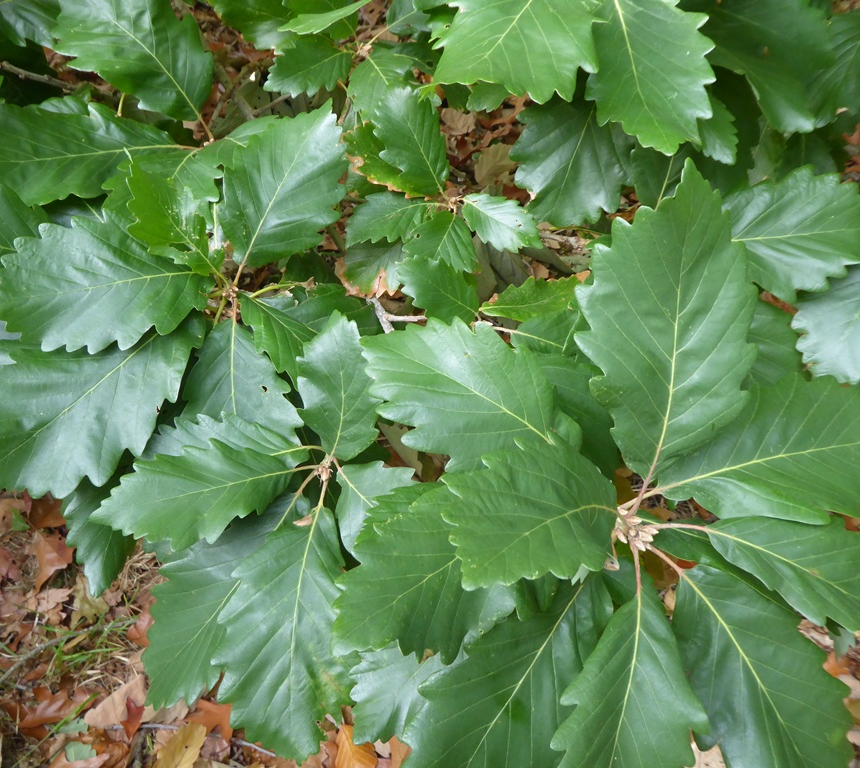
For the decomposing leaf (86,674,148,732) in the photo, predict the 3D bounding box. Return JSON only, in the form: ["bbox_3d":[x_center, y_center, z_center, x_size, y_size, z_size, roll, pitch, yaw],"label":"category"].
[{"bbox_3d":[-0.346,0.347,1.075,0.080,0.025,0.055,-38,63,-23],"label":"decomposing leaf"}]

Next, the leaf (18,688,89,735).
[{"bbox_3d":[-0.397,0.344,1.031,0.071,0.022,0.050,-15,55,-11],"label":"leaf"}]

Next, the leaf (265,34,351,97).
[{"bbox_3d":[-0.148,-0.384,1.190,0.114,0.025,0.070,-25,70,-10],"label":"leaf"}]

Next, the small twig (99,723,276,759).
[{"bbox_3d":[-0.248,0.367,1.012,0.188,0.012,0.018,8,53,6],"label":"small twig"}]

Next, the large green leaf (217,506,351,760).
[{"bbox_3d":[-0.107,0.193,0.760,0.105,0.035,0.192,6,84,1],"label":"large green leaf"}]

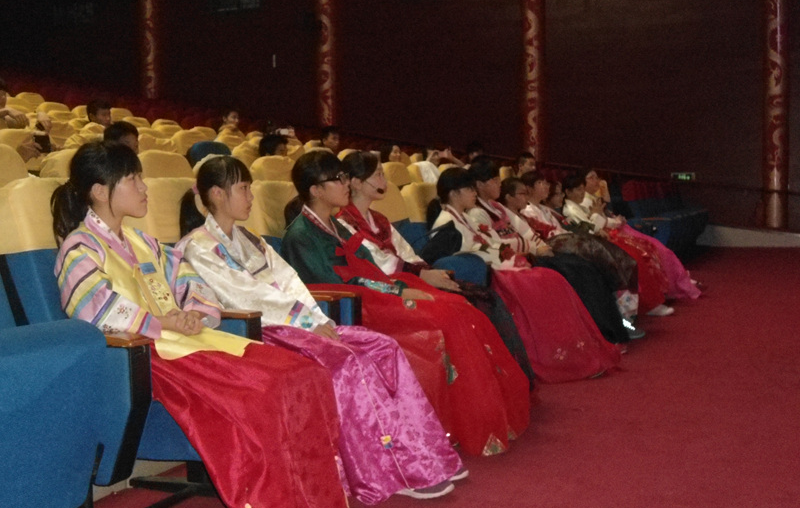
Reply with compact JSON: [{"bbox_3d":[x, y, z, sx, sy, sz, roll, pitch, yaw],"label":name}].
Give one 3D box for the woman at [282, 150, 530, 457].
[{"bbox_3d":[-0.021,0.162,4.228,0.960,1.180,0.580,2,4,24],"label":"woman"}]

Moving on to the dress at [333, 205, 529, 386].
[{"bbox_3d":[0.190,0.261,4.638,0.900,0.970,0.580,0,4,17],"label":"dress"}]

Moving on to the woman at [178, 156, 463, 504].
[{"bbox_3d":[-0.266,0.234,3.611,0.960,1.180,0.530,0,4,17],"label":"woman"}]

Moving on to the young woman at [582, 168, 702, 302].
[{"bbox_3d":[2.129,-0.149,9.271,0.980,1.180,0.540,1,4,22],"label":"young woman"}]

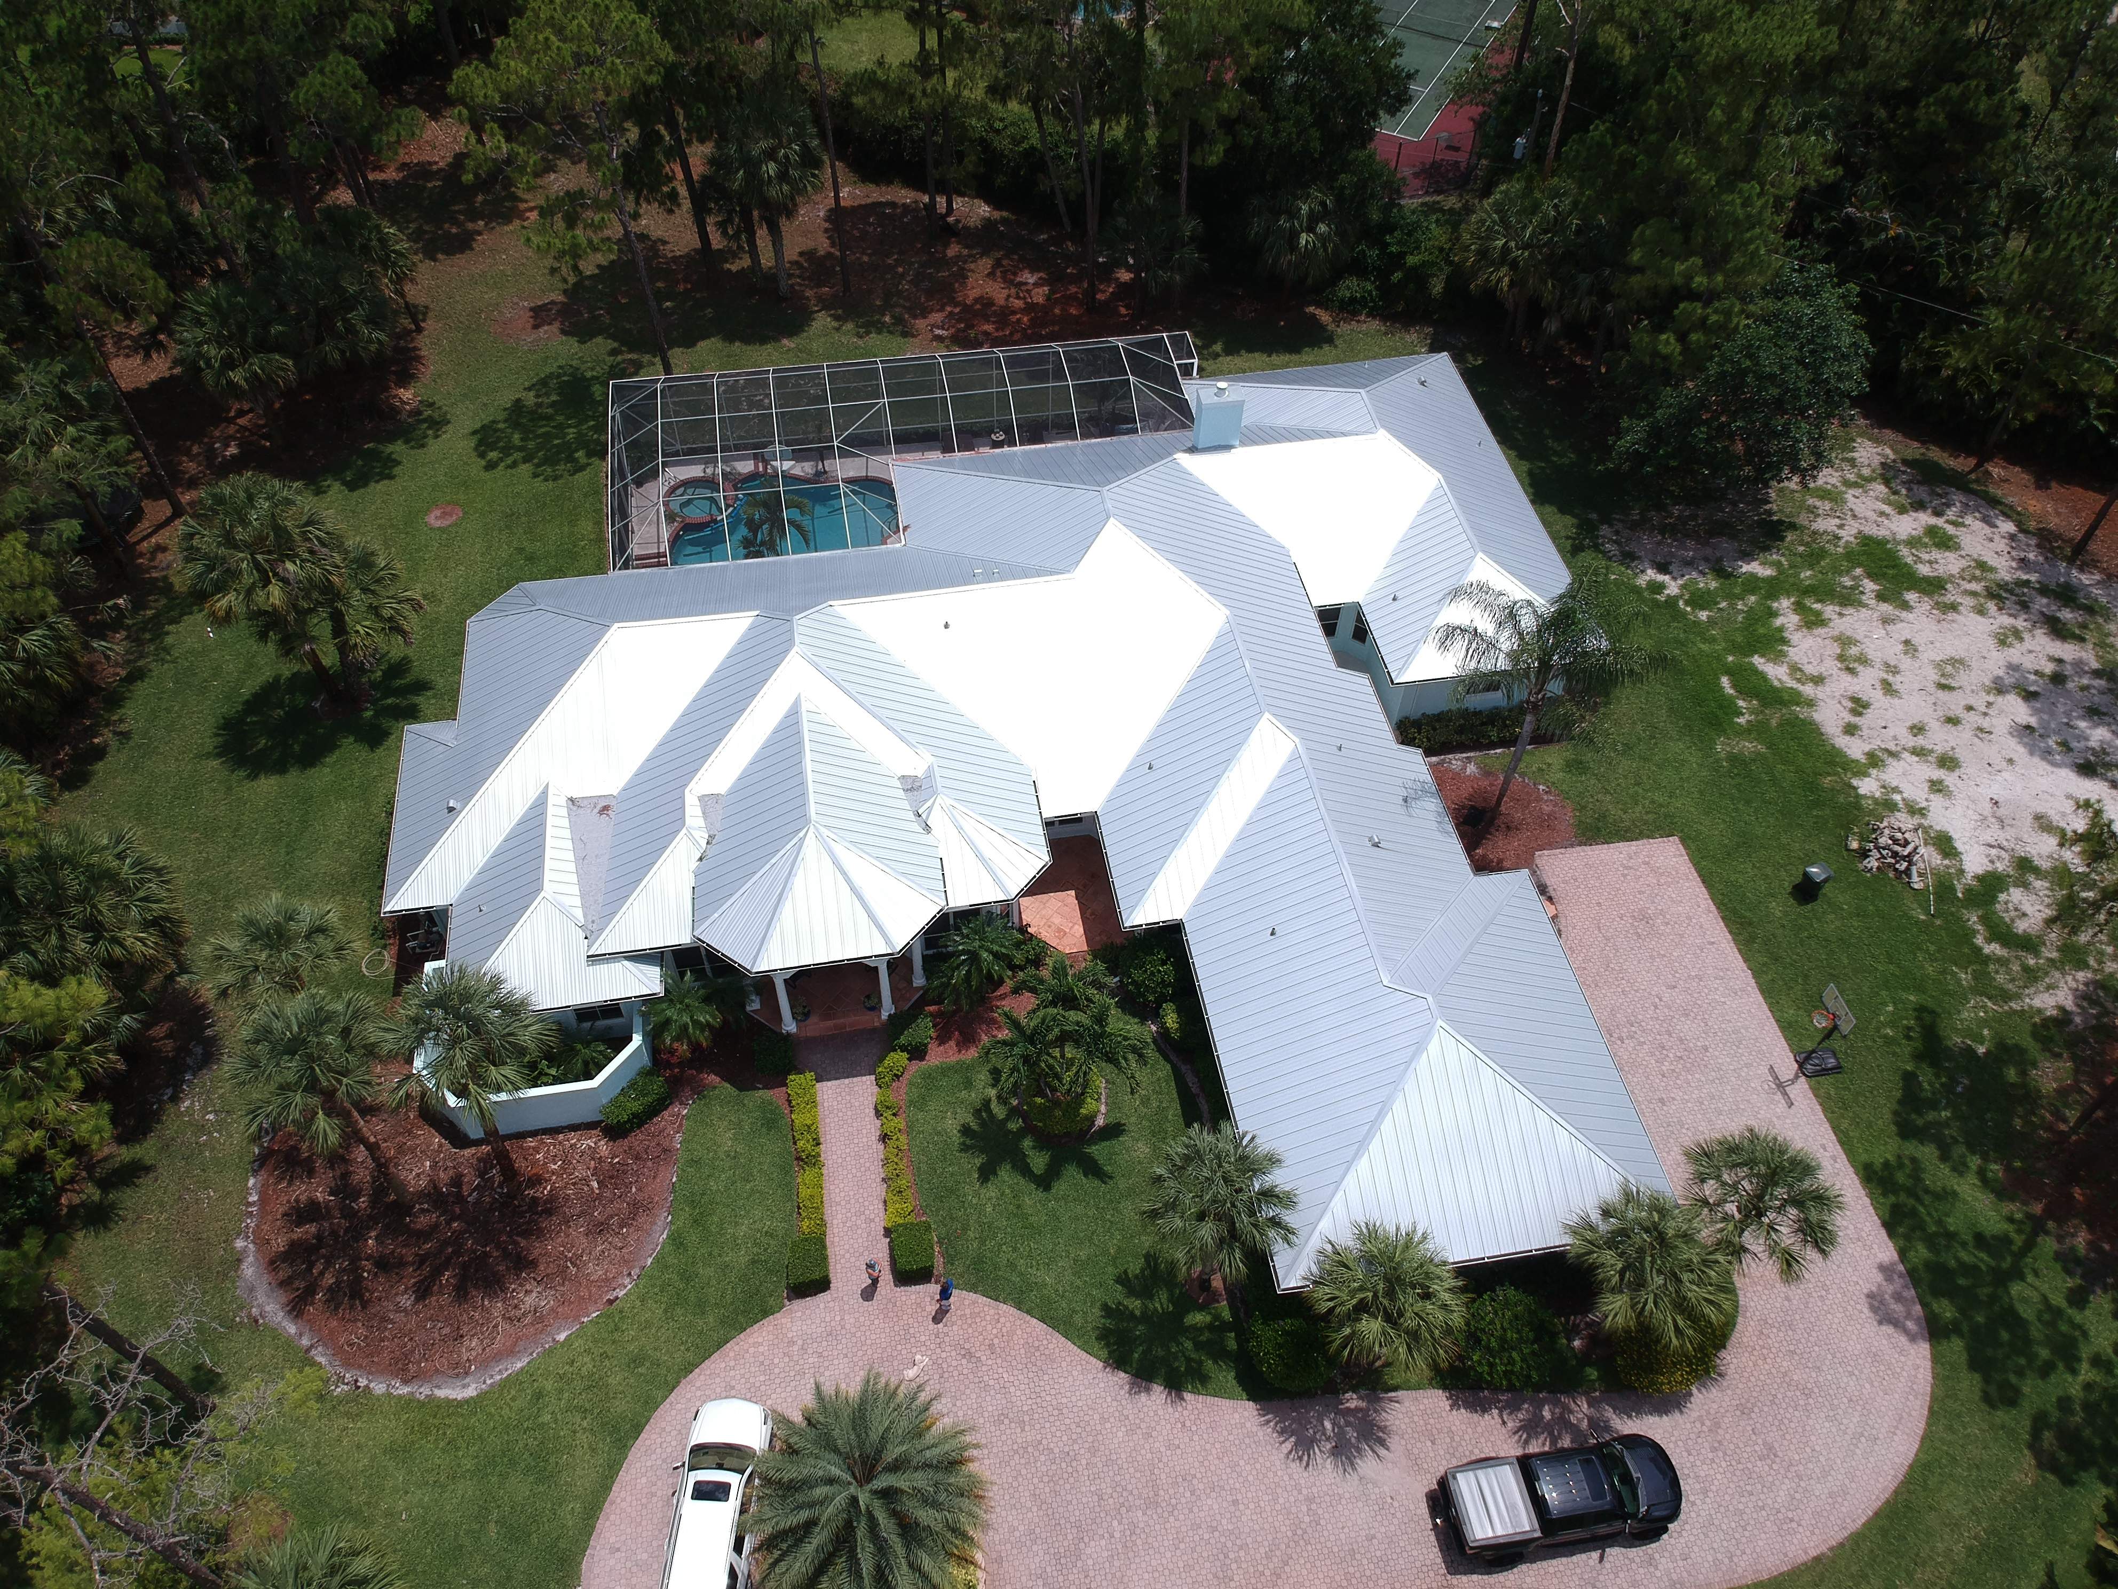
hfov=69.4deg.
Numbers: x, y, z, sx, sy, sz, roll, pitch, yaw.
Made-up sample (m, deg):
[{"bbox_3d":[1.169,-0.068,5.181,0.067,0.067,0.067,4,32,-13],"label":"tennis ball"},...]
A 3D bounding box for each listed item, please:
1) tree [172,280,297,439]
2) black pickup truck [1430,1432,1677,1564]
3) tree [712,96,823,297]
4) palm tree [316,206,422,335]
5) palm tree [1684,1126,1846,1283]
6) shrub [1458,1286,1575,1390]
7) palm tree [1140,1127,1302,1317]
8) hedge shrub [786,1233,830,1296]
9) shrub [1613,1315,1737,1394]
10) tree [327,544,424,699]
[{"bbox_3d":[-31.968,-16.475,60.299,4.700,6.600,4.600,-7,51,-6],"label":"tree"},{"bbox_3d":[12.139,16.811,36.836,5.850,1.920,2.080,-7,51,-6],"label":"black pickup truck"},{"bbox_3d":[-12.448,-25.668,66.990,4.883,9.342,5.051,-7,51,-7],"label":"tree"},{"bbox_3d":[-28.723,-22.222,65.735,4.200,5.500,4.200,-7,51,-6],"label":"palm tree"},{"bbox_3d":[16.992,11.291,38.711,3.618,7.347,3.744,-7,51,-7],"label":"palm tree"},{"bbox_3d":[11.746,13.973,39.219,2.700,1.800,2.500,0,51,0],"label":"shrub"},{"bbox_3d":[3.826,11.140,38.456,3.721,7.489,3.723,-7,51,-7],"label":"palm tree"},{"bbox_3d":[-6.691,12.718,41.212,1.080,0.870,1.200,-7,51,-7],"label":"hedge shrub"},{"bbox_3d":[15.748,14.059,39.335,2.750,1.600,2.550,-7,51,-6],"label":"shrub"},{"bbox_3d":[-22.944,-5.486,51.541,4.000,6.500,3.900,-7,51,-6],"label":"tree"}]

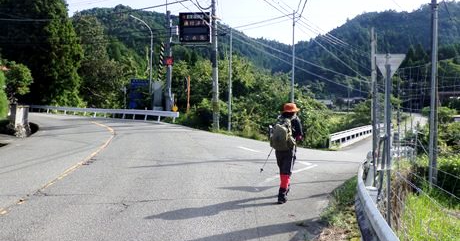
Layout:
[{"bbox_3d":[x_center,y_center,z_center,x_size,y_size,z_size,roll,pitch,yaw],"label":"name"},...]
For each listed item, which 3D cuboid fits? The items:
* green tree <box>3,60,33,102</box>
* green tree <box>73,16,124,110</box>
[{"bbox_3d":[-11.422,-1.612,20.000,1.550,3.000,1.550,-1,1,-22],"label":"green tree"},{"bbox_3d":[-13.429,-5.923,38.000,5.000,9.900,5.000,0,1,-14],"label":"green tree"}]

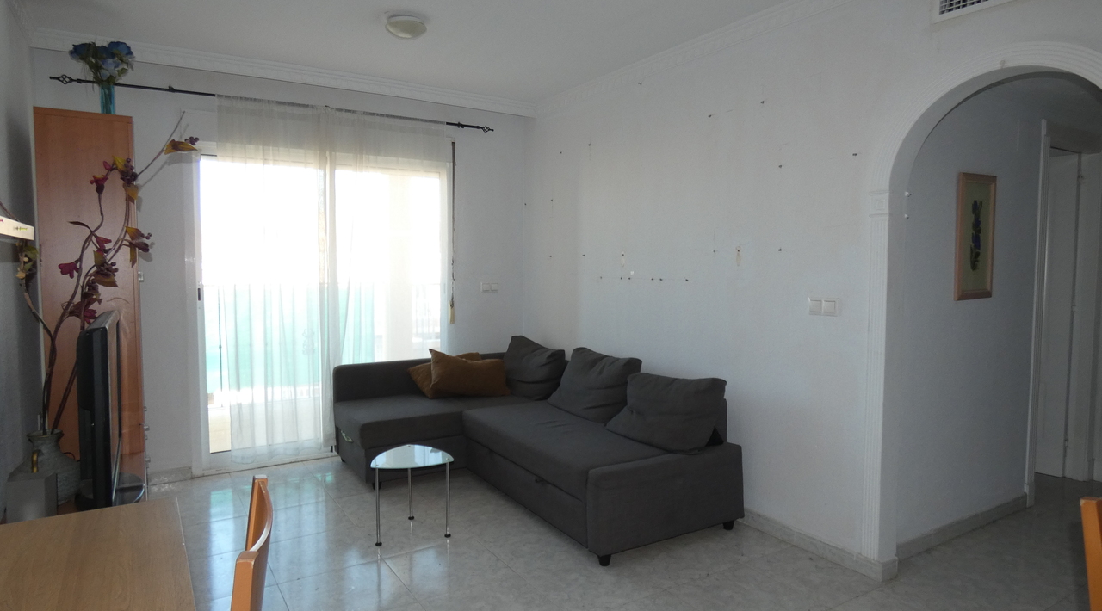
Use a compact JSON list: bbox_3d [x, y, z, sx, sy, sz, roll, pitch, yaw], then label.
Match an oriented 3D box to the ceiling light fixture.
[{"bbox_3d":[-0.735,-1.400,3.204,0.210,0.070,0.210,0,3,0],"label":"ceiling light fixture"}]

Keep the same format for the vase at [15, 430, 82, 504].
[{"bbox_3d":[-1.868,0.602,2.349,0.220,0.270,0.220,-2,4,-32],"label":"vase"}]

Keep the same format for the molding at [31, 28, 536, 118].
[{"bbox_3d":[-1.411,-1.454,4.154,3.110,0.100,0.100,-2,4,-32],"label":"molding"}]

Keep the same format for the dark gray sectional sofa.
[{"bbox_3d":[-0.250,0.732,3.840,1.520,0.770,2.320,-2,4,-32],"label":"dark gray sectional sofa"}]

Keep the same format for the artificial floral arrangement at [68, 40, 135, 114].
[{"bbox_3d":[-2.320,-1.160,3.319,0.270,0.440,0.240,-2,4,-32],"label":"artificial floral arrangement"}]

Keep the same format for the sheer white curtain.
[{"bbox_3d":[-1.416,-0.155,4.384,1.540,2.350,0.110,-2,4,-32],"label":"sheer white curtain"}]

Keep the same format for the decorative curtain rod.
[{"bbox_3d":[-1.585,-1.299,4.194,2.710,0.070,0.090,-2,4,-32],"label":"decorative curtain rod"}]

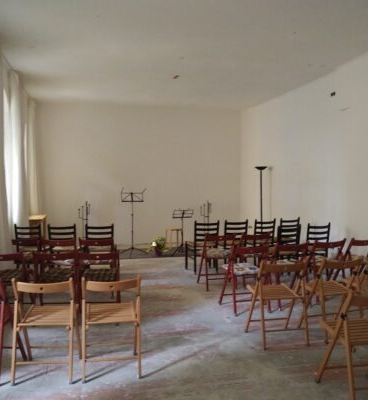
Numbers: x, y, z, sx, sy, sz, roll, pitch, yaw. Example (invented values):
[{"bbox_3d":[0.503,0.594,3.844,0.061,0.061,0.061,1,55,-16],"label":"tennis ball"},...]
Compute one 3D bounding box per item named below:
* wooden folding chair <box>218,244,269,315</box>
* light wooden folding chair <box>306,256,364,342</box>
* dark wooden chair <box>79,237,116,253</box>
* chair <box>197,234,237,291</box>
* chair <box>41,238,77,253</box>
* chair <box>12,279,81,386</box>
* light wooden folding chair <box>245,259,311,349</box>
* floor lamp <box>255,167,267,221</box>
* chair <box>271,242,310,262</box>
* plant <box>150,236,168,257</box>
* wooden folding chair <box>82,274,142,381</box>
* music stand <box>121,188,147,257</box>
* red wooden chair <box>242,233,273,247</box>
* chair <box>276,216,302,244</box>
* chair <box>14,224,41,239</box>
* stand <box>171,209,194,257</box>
[{"bbox_3d":[0.714,0.885,4.868,0.440,0.770,0.480,-1,2,-17],"label":"wooden folding chair"},{"bbox_3d":[1.439,0.915,4.056,0.440,0.770,0.480,-1,2,-18],"label":"light wooden folding chair"},{"bbox_3d":[-1.125,0.868,5.505,0.440,0.770,0.480,0,2,-4],"label":"dark wooden chair"},{"bbox_3d":[0.468,0.844,5.915,0.440,0.770,0.480,-1,2,-14],"label":"chair"},{"bbox_3d":[-1.567,0.859,5.392,0.440,0.770,0.480,0,2,-1],"label":"chair"},{"bbox_3d":[-1.038,0.932,3.203,0.440,0.770,0.480,0,2,-4],"label":"chair"},{"bbox_3d":[0.852,0.898,3.856,0.440,0.770,0.480,-1,2,-13],"label":"light wooden folding chair"},{"bbox_3d":[1.489,0.250,8.067,0.250,1.775,0.250,0,2,0],"label":"floor lamp"},{"bbox_3d":[1.210,0.856,5.010,0.440,0.770,0.480,-1,2,-19],"label":"chair"},{"bbox_3d":[-0.500,0.932,8.457,0.360,0.410,0.360,-1,2,-12],"label":"plant"},{"bbox_3d":[-0.569,0.928,3.244,0.440,0.770,0.480,-1,2,-11],"label":"wooden folding chair"},{"bbox_3d":[-1.026,0.449,8.470,0.550,1.370,0.520,-1,2,-8],"label":"music stand"},{"bbox_3d":[0.977,0.823,6.022,0.440,0.770,0.480,-1,2,-14],"label":"red wooden chair"},{"bbox_3d":[1.653,0.739,7.036,0.420,0.880,0.480,-1,3,-27],"label":"chair"},{"bbox_3d":[-2.405,0.778,6.516,0.410,0.880,0.480,0,2,1],"label":"chair"},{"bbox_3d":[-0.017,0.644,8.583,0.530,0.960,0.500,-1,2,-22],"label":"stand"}]

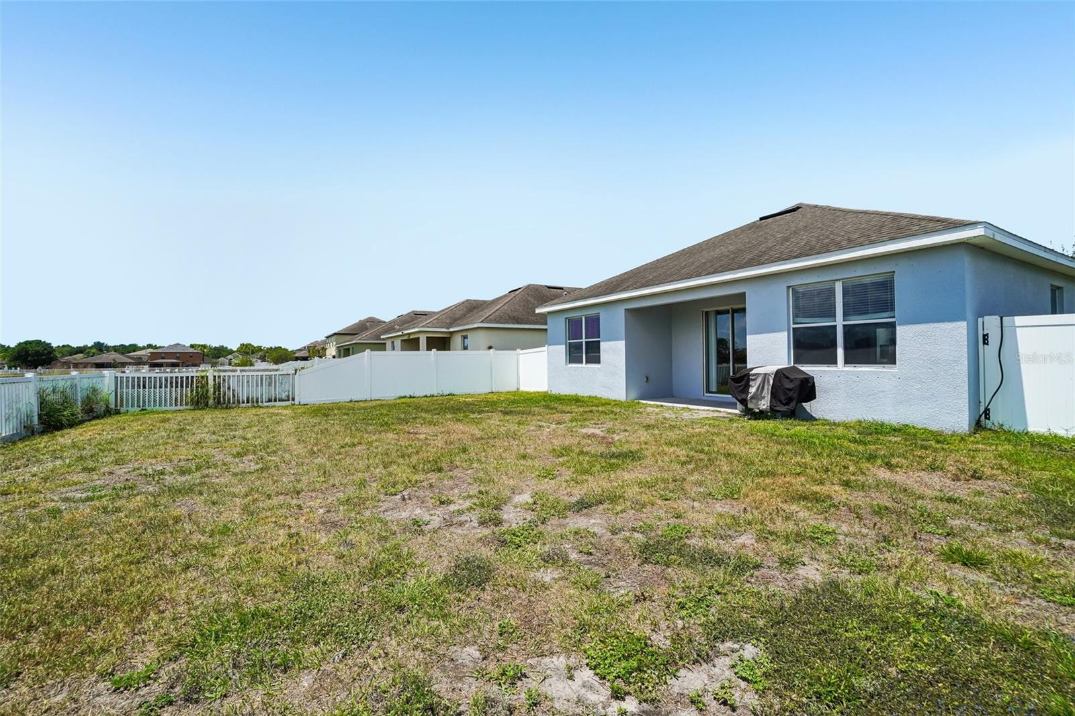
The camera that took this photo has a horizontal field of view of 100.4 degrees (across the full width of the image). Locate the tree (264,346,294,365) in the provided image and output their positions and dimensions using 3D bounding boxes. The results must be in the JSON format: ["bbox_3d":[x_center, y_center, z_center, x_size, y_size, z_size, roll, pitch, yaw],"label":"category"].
[{"bbox_3d":[-54.887,0.178,95.000,5.100,5.300,5.100,-1,0,-30],"label":"tree"}]

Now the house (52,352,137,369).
[{"bbox_3d":[-129.378,1.474,131.000,15.500,5.800,16.500,-1,0,-30],"label":"house"}]

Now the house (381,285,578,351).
[{"bbox_3d":[0.781,-1.817,30.899,19.000,6.400,12.700,-1,0,-30],"label":"house"}]

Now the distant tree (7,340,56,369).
[{"bbox_3d":[-140.026,-0.465,124.000,8.900,9.300,8.900,-1,0,-30],"label":"distant tree"}]

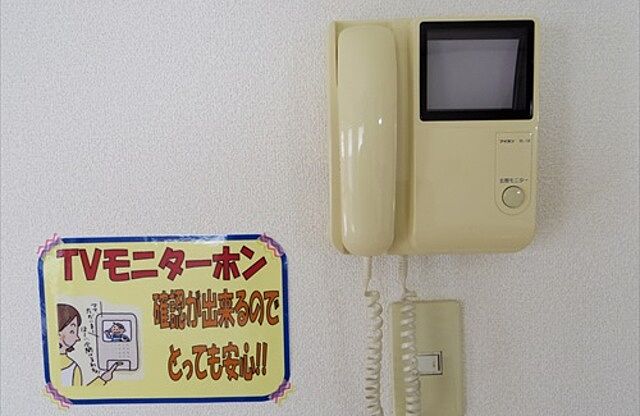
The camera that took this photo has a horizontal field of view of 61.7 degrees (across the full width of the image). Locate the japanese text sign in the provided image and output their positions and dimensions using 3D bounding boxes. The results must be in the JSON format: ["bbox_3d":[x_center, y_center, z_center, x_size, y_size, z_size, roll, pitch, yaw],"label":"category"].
[{"bbox_3d":[-0.154,0.112,0.532,0.247,0.171,0.004,-1,4,1],"label":"japanese text sign"}]

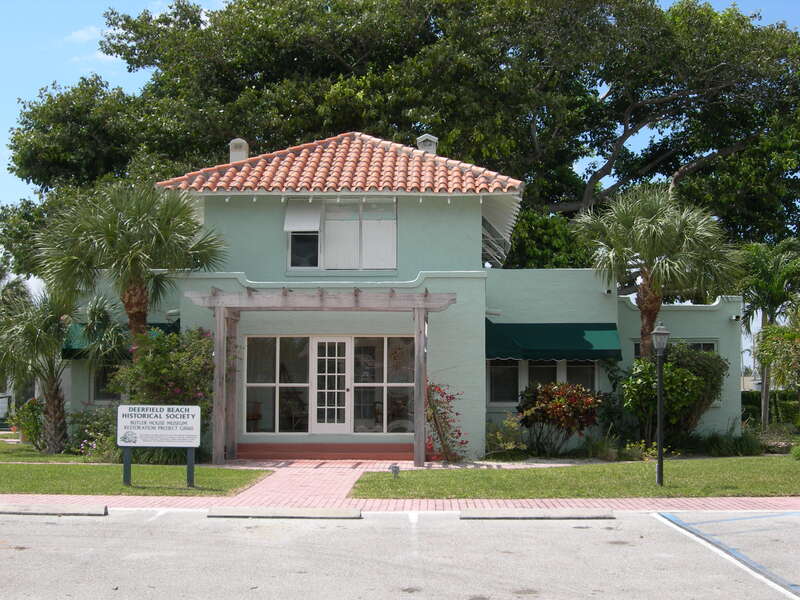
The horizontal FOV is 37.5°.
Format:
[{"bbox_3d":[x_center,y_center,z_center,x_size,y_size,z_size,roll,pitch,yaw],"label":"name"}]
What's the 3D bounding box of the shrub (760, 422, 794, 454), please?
[{"bbox_3d":[8.267,3.027,25.879,0.790,0.670,0.800,0,-4,2],"label":"shrub"}]

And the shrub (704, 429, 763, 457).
[{"bbox_3d":[7.168,3.043,25.333,1.250,0.560,1.050,0,-4,2],"label":"shrub"}]

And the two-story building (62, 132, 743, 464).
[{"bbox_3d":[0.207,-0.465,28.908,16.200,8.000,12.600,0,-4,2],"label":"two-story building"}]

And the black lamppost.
[{"bbox_3d":[3.934,1.557,17.871,0.310,2.520,0.310,0,-4,2],"label":"black lamppost"}]

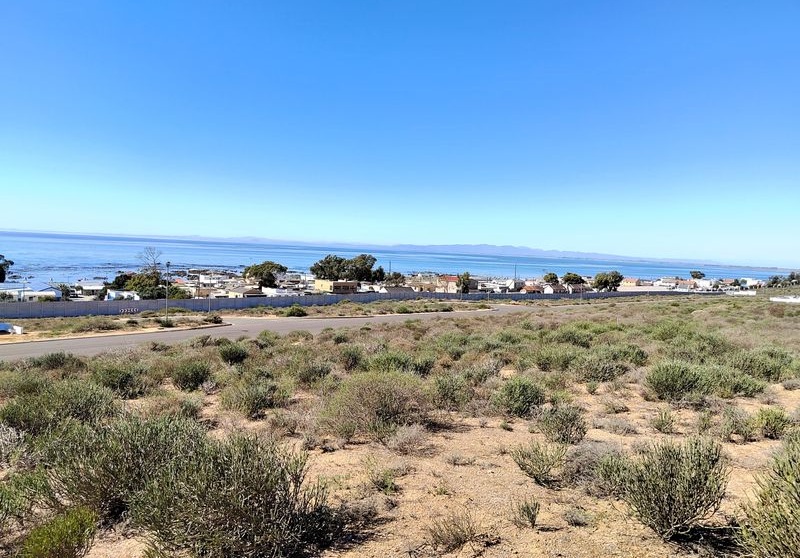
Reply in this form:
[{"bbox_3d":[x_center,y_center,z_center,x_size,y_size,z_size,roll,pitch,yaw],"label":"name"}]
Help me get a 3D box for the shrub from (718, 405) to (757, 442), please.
[{"bbox_3d":[3.560,1.512,5.583,0.400,0.372,0.368,5,4,33],"label":"shrub"}]

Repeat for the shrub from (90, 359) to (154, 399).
[{"bbox_3d":[-4.840,1.708,9.281,1.120,0.613,1.030,1,4,-27],"label":"shrub"}]

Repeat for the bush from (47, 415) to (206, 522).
[{"bbox_3d":[-2.162,1.517,4.232,1.280,0.800,1.110,3,3,0],"label":"bush"}]

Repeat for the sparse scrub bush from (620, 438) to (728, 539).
[{"bbox_3d":[1.868,1.426,3.617,0.720,0.653,0.662,3,3,0],"label":"sparse scrub bush"}]

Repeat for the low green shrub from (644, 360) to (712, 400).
[{"bbox_3d":[4.139,1.492,7.888,0.981,0.540,0.903,4,4,28],"label":"low green shrub"}]

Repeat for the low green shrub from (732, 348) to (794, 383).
[{"bbox_3d":[6.283,1.470,9.203,1.075,0.573,0.989,5,4,35],"label":"low green shrub"}]

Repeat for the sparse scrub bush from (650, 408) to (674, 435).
[{"bbox_3d":[2.972,1.586,5.998,0.271,0.277,0.249,4,4,27],"label":"sparse scrub bush"}]

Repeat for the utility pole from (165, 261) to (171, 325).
[{"bbox_3d":[-17.211,1.008,39.373,0.320,4.611,0.320,1,3,-24],"label":"utility pole"}]

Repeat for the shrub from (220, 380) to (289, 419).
[{"bbox_3d":[-2.110,1.759,7.759,1.001,0.561,0.818,3,3,0],"label":"shrub"}]

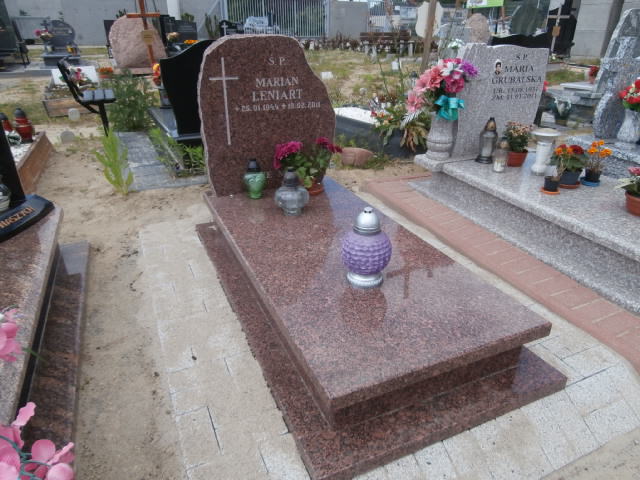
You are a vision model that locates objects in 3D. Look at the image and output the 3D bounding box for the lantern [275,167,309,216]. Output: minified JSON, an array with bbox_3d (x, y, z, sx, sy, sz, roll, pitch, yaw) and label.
[{"bbox_3d":[-0.151,-0.251,2.272,0.172,0.230,0.172,-1,25,0],"label":"lantern"}]

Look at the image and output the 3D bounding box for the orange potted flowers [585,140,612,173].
[{"bbox_3d":[1.683,-0.484,2.712,0.155,0.235,0.145,-9,26,-17],"label":"orange potted flowers"}]

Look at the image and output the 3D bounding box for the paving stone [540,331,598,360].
[{"bbox_3d":[0.932,0.415,1.666,0.200,0.060,0.100,-11,27,-21],"label":"paving stone"}]

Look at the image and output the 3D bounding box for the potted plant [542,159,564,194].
[{"bbox_3d":[1.393,-0.386,2.623,0.120,0.200,0.115,-9,26,-17],"label":"potted plant"}]

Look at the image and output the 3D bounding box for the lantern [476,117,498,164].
[{"bbox_3d":[1.133,-0.675,2.988,0.125,0.298,0.125,-11,27,-21],"label":"lantern"}]

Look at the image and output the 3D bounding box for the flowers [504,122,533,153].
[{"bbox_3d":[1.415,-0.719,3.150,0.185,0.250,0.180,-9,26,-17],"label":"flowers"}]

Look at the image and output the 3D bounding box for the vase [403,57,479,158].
[{"bbox_3d":[0.911,-0.960,3.243,0.510,0.730,0.380,-9,26,-17],"label":"vase"}]

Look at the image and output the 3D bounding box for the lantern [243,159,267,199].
[{"bbox_3d":[-0.347,-0.330,2.378,0.118,0.206,0.118,-11,27,-21],"label":"lantern"}]

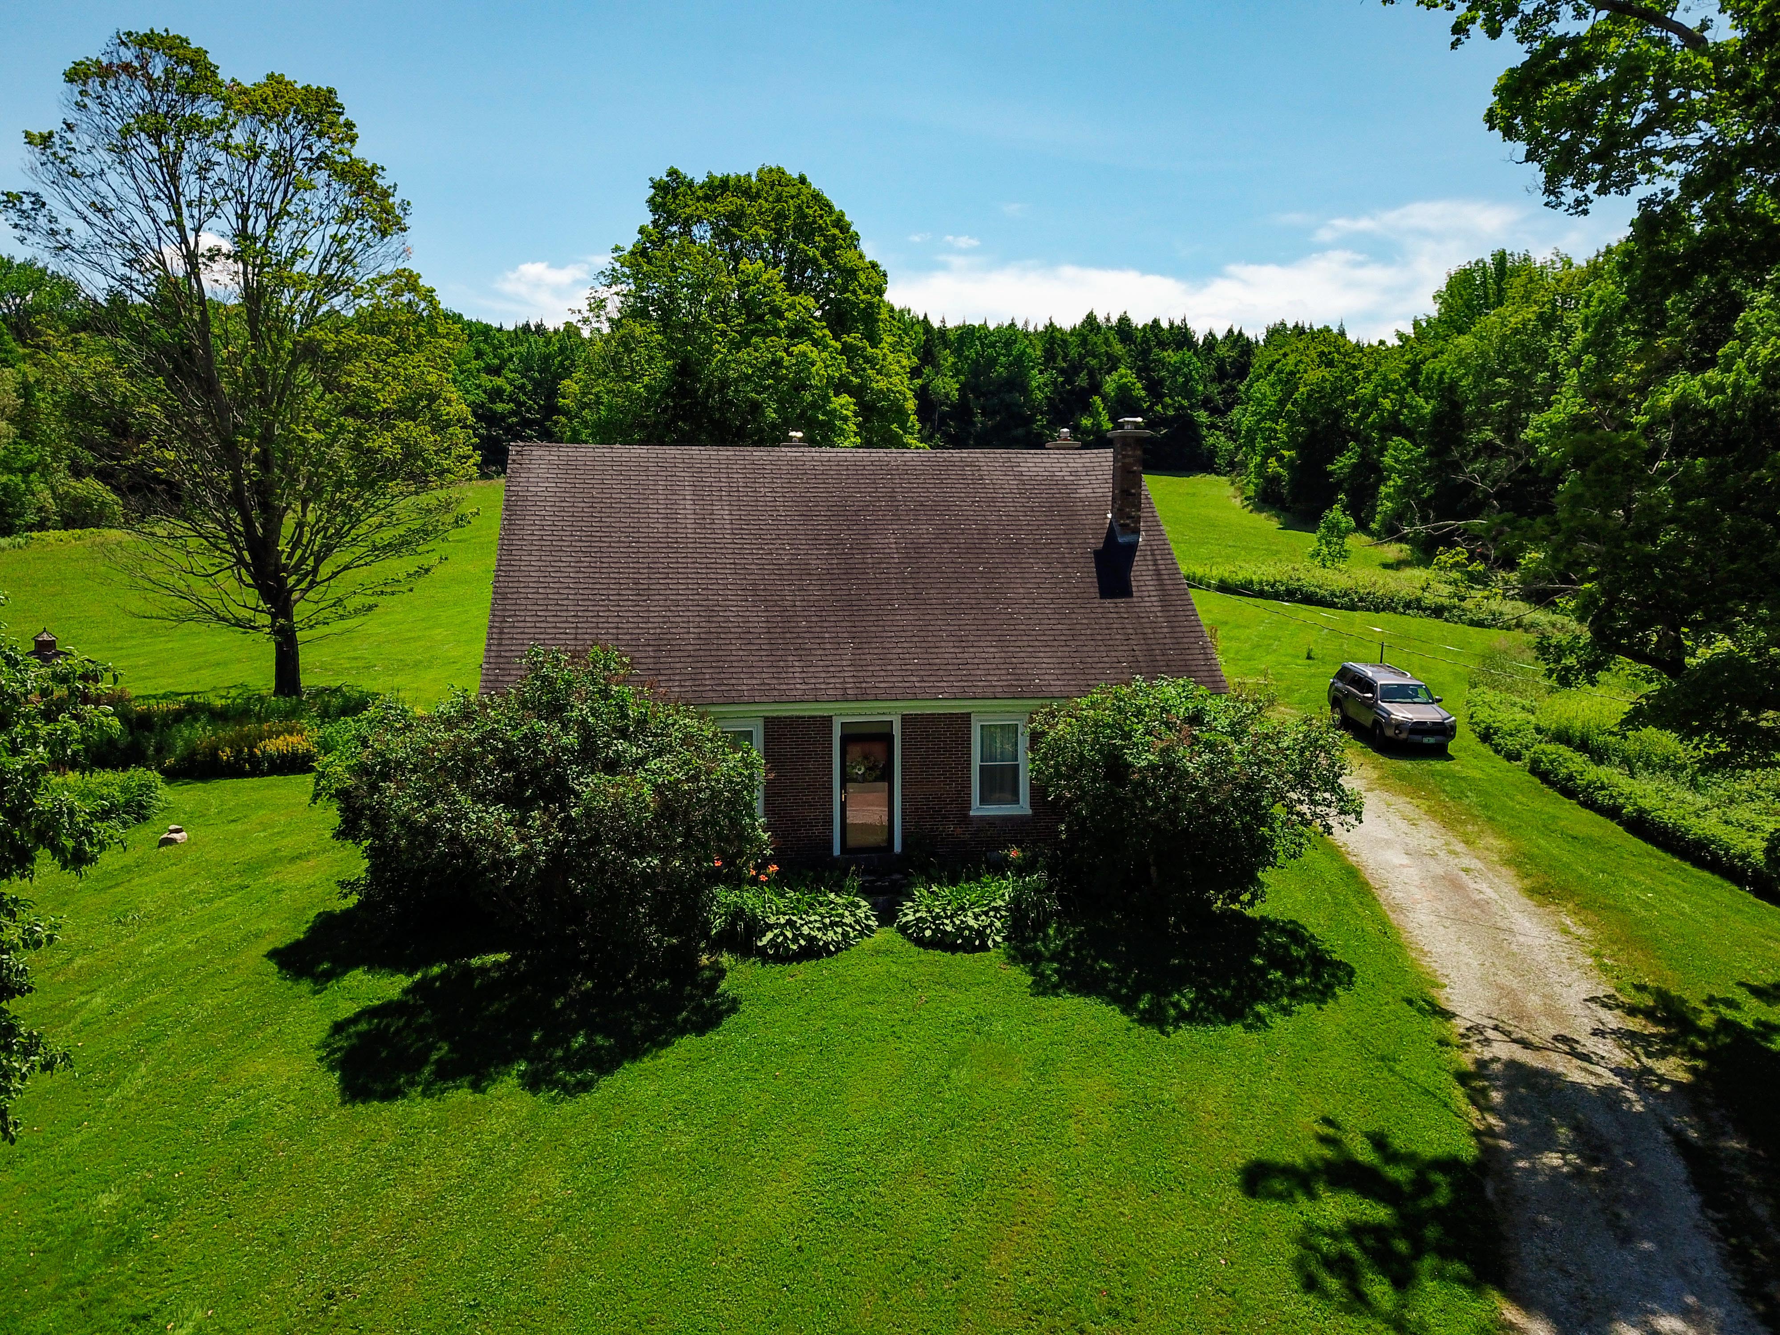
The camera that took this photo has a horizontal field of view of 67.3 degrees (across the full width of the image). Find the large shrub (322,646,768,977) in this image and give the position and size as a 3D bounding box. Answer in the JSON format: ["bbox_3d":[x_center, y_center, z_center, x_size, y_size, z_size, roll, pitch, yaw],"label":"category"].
[{"bbox_3d":[-4.841,1.979,18.804,5.900,4.400,5.200,0,8,0],"label":"large shrub"}]

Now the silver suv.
[{"bbox_3d":[13.700,1.100,36.400,1.930,1.800,4.820,1,9,-3],"label":"silver suv"}]

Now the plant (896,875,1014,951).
[{"bbox_3d":[0.985,3.682,20.367,1.720,0.650,1.600,0,8,0],"label":"plant"}]

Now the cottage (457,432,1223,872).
[{"bbox_3d":[-1.127,-0.809,26.235,12.100,7.770,10.100,-1,9,-9],"label":"cottage"}]

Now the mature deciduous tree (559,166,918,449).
[{"bbox_3d":[-6.143,-11.239,53.938,14.500,17.200,14.000,0,8,0],"label":"mature deciduous tree"}]

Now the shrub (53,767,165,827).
[{"bbox_3d":[-15.748,2.415,26.869,2.200,1.000,1.800,0,8,0],"label":"shrub"}]

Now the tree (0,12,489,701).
[{"bbox_3d":[-18.808,-8.370,39.011,12.800,18.700,12.500,0,8,0],"label":"tree"}]

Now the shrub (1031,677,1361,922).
[{"bbox_3d":[4.734,2.112,20.735,4.800,3.700,4.200,0,8,0],"label":"shrub"}]

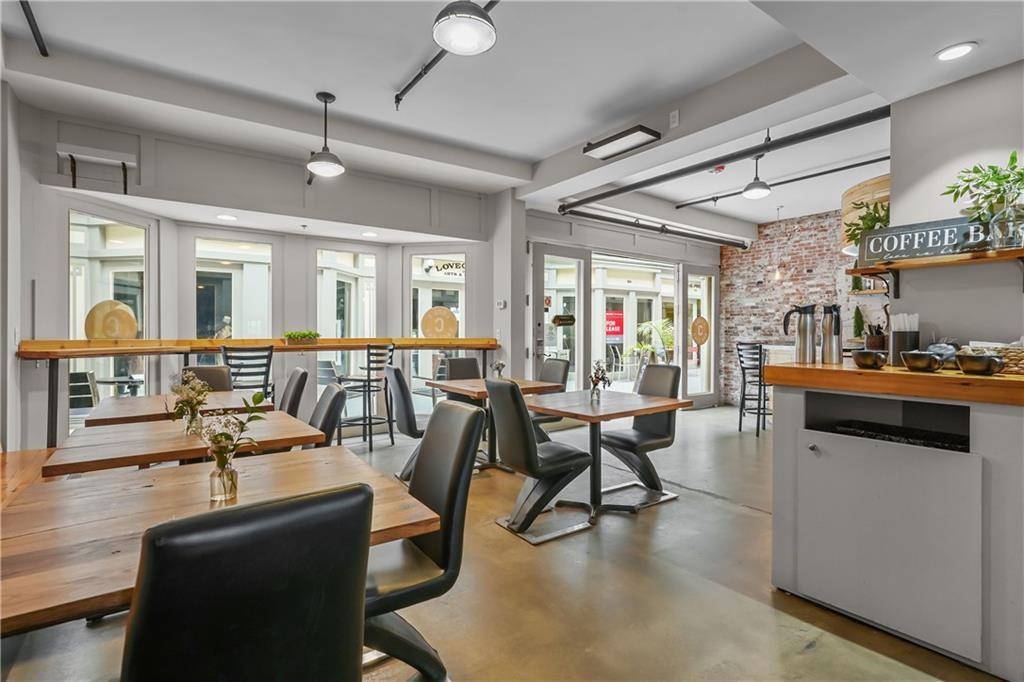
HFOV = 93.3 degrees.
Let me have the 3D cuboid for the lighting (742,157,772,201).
[{"bbox_3d":[2.377,-1.608,4.686,0.255,0.370,0.255,0,1,0],"label":"lighting"}]

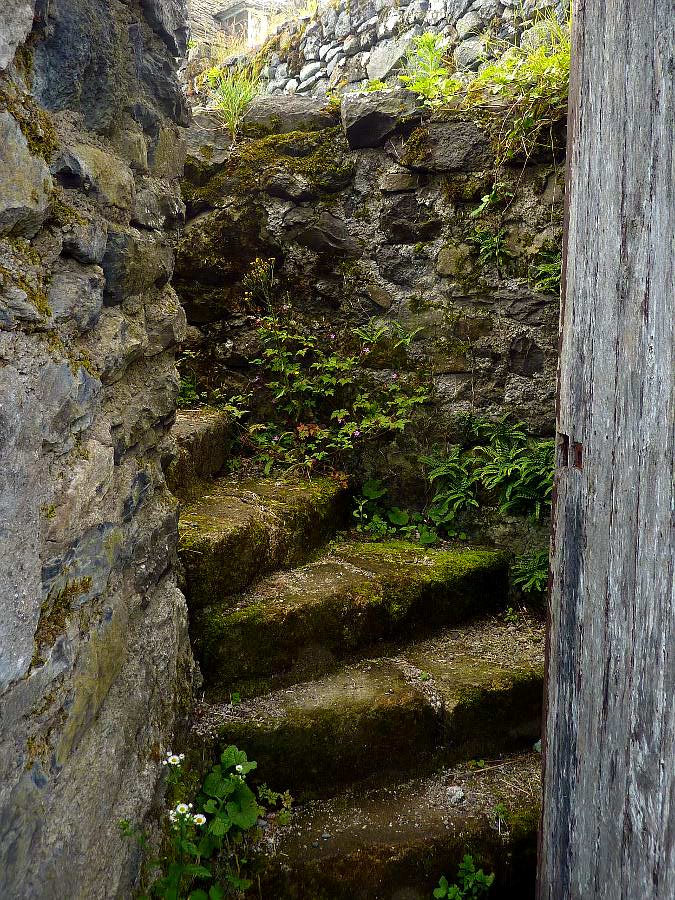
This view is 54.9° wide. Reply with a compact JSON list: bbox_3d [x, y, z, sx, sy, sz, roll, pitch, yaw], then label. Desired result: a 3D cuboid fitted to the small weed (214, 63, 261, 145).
[{"bbox_3d":[-0.452,-1.569,2.950,0.189,0.316,0.190,0,6,0],"label":"small weed"}]

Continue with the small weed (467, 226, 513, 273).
[{"bbox_3d":[0.621,-0.819,2.660,0.170,0.172,0.120,0,6,0],"label":"small weed"}]

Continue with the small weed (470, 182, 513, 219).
[{"bbox_3d":[0.629,-1.020,2.660,0.173,0.129,0.100,0,6,0],"label":"small weed"}]

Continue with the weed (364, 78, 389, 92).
[{"bbox_3d":[0.180,-1.703,3.050,0.123,0.064,0.100,0,6,0],"label":"weed"}]

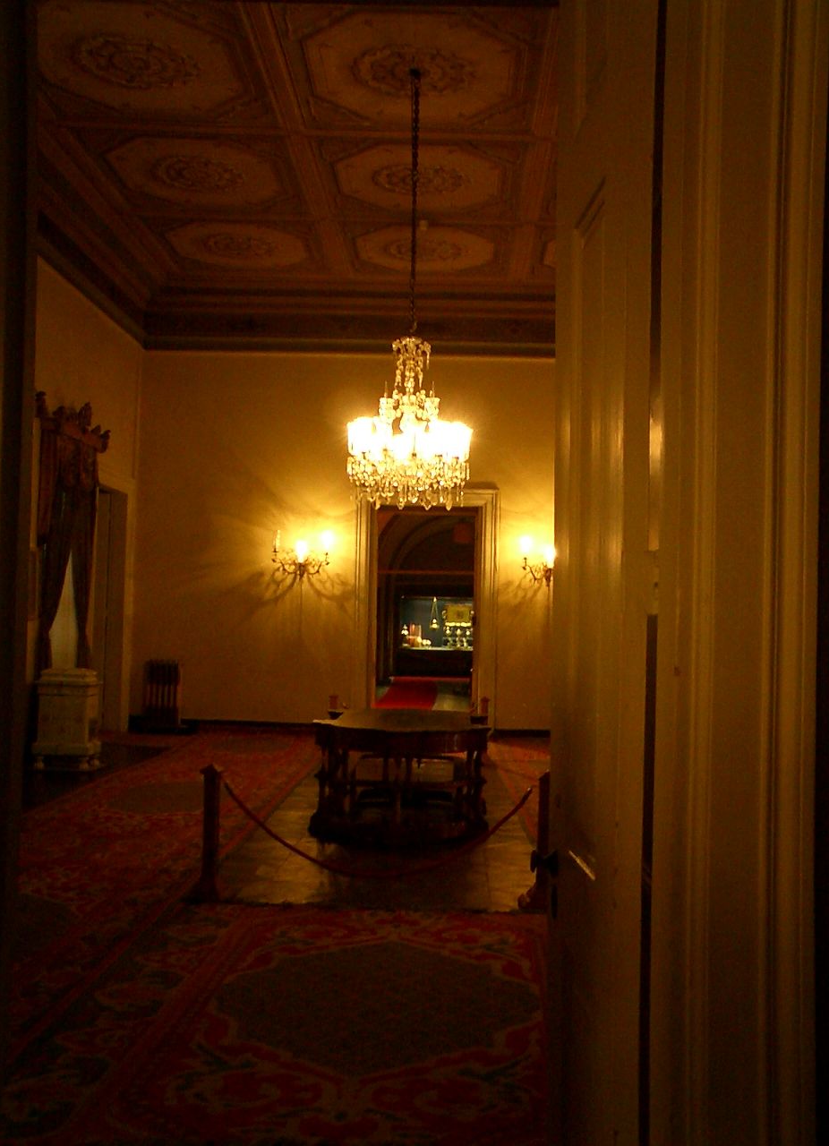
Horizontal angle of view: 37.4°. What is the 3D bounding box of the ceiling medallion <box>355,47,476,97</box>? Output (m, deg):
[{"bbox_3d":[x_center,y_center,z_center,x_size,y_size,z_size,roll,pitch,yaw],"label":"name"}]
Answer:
[{"bbox_3d":[-0.004,-4.061,10.003,0.960,0.070,0.960,1,-2,2],"label":"ceiling medallion"}]

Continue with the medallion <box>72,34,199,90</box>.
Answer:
[{"bbox_3d":[-2.270,-4.113,9.936,0.960,0.070,0.960,1,-2,2],"label":"medallion"}]

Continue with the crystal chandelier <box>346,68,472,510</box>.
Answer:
[{"bbox_3d":[-0.017,-2.297,9.924,0.997,3.591,0.997,1,-2,2],"label":"crystal chandelier"}]

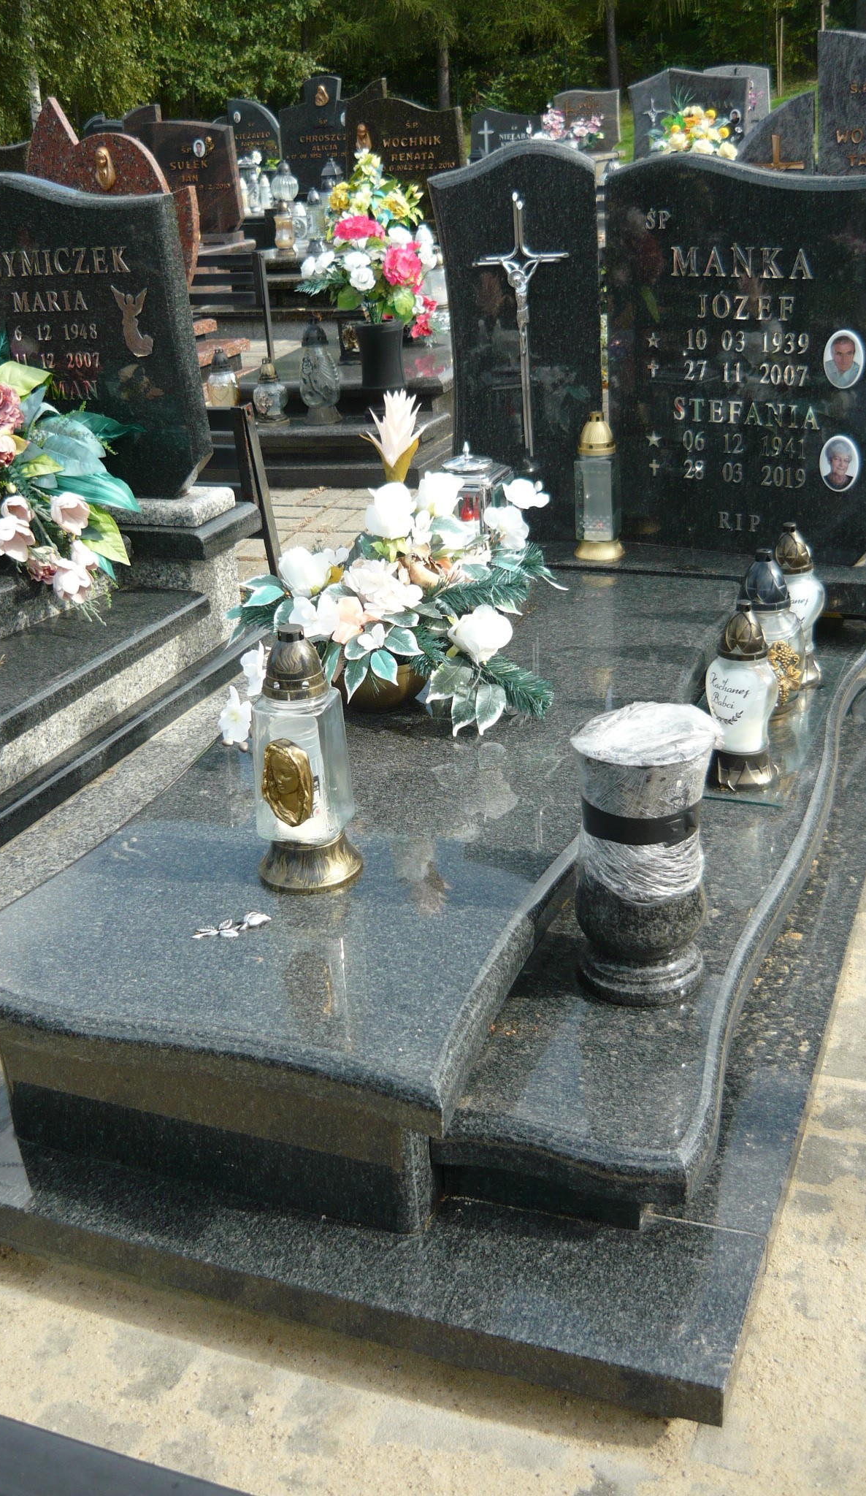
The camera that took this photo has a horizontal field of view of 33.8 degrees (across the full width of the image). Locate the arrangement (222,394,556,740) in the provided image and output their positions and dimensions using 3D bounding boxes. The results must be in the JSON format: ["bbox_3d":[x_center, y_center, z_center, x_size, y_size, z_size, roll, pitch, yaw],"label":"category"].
[{"bbox_3d":[-0.051,-0.339,2.463,0.540,0.520,0.480,6,26,22],"label":"arrangement"}]

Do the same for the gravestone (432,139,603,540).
[{"bbox_3d":[0.205,-0.902,3.226,0.375,0.870,0.090,5,26,21],"label":"gravestone"}]

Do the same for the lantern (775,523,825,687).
[{"bbox_3d":[0.689,-0.275,2.711,0.119,0.305,0.116,3,24,16],"label":"lantern"}]

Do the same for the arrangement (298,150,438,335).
[{"bbox_3d":[-0.217,-1.688,4.829,0.445,0.599,0.331,6,25,22],"label":"arrangement"}]

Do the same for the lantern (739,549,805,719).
[{"bbox_3d":[0.599,-0.211,2.590,0.132,0.296,0.128,-7,23,-6],"label":"lantern"}]

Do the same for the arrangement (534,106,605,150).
[{"bbox_3d":[1.241,-5.641,13.000,0.620,0.420,0.400,6,26,22],"label":"arrangement"}]

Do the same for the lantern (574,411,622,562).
[{"bbox_3d":[0.366,-0.582,3.152,0.115,0.320,0.115,6,26,22],"label":"lantern"}]

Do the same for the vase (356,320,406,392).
[{"bbox_3d":[-0.168,-1.294,4.700,0.158,0.200,0.158,6,26,22],"label":"vase"}]

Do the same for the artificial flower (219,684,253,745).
[{"bbox_3d":[-0.322,-0.047,2.347,0.063,0.097,0.051,-7,23,-6],"label":"artificial flower"}]

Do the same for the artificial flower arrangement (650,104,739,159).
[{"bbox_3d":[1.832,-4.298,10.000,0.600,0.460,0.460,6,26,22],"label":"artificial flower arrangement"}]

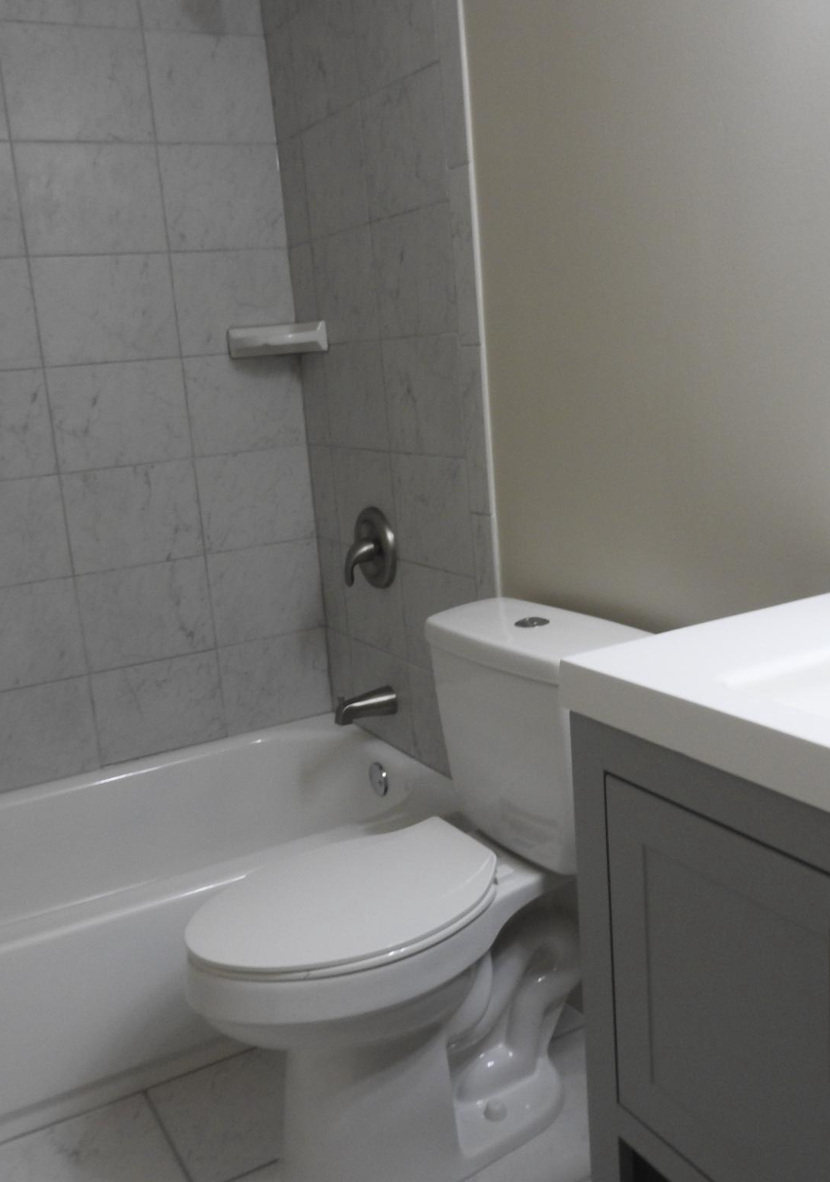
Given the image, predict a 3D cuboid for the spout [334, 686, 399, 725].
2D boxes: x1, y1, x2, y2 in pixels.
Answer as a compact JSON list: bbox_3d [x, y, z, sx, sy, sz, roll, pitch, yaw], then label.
[{"bbox_3d":[-0.112,0.260,2.460,0.135,0.068,0.060,-11,13,-27],"label":"spout"}]

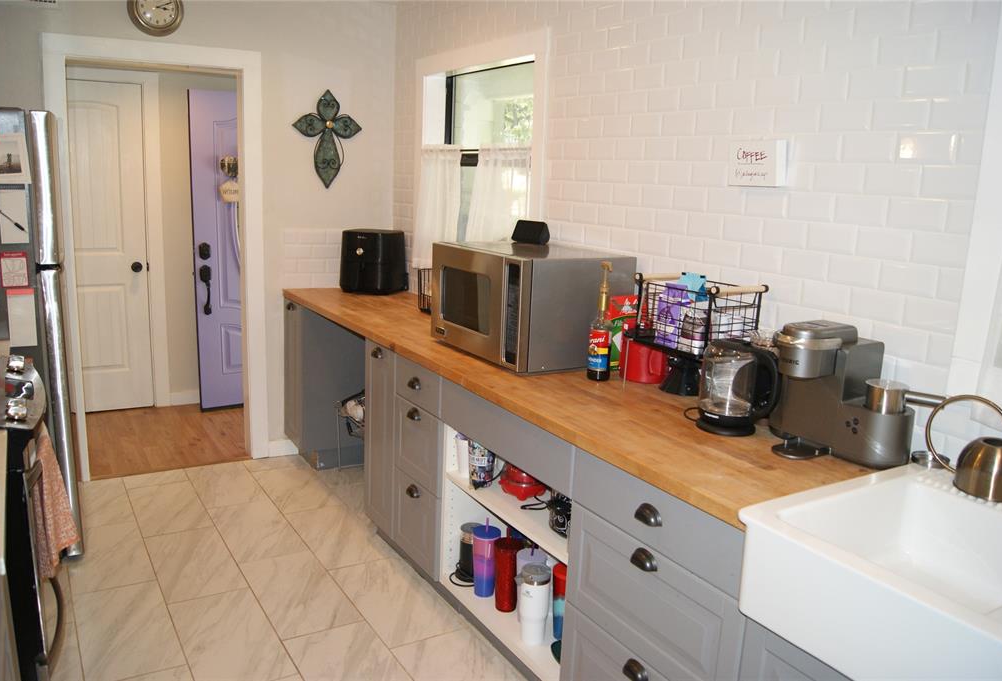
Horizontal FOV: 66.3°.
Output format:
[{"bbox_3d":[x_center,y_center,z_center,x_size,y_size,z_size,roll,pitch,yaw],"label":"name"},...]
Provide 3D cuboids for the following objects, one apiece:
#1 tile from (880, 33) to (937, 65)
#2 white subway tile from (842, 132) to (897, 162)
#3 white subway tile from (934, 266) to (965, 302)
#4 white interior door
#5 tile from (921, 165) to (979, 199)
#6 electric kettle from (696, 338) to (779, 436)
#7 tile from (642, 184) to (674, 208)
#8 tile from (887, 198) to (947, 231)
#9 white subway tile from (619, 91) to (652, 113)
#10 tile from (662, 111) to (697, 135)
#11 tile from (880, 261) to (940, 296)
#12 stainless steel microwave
[{"bbox_3d":[0.968,-0.693,1.830,0.010,0.076,0.152,-5,14,-32],"label":"tile"},{"bbox_3d":[0.948,-0.495,1.977,0.009,0.076,0.152,-7,15,-32],"label":"white subway tile"},{"bbox_3d":[1.067,-0.137,1.824,0.010,0.077,0.065,-6,15,-32],"label":"white subway tile"},{"bbox_3d":[-2.487,-0.541,4.693,0.610,2.035,0.036,-5,14,-32],"label":"white interior door"},{"bbox_3d":[1.063,-0.372,1.813,0.009,0.076,0.143,-7,15,-32],"label":"tile"},{"bbox_3d":[0.638,0.124,2.043,0.218,0.235,0.160,12,15,38],"label":"electric kettle"},{"bbox_3d":[0.532,-0.490,2.614,0.010,0.076,0.152,-5,14,-32],"label":"tile"},{"bbox_3d":[1.016,-0.310,1.877,0.010,0.077,0.151,-6,15,-32],"label":"tile"},{"bbox_3d":[0.468,-0.834,2.695,0.009,0.076,0.152,-7,15,-32],"label":"white subway tile"},{"bbox_3d":[0.584,-0.703,2.509,0.010,0.077,0.151,-6,15,-32],"label":"tile"},{"bbox_3d":[1.011,-0.158,1.911,0.010,0.077,0.151,-6,15,-32],"label":"tile"},{"bbox_3d":[0.101,-0.148,2.825,0.470,0.370,0.630,-5,14,-31],"label":"stainless steel microwave"}]

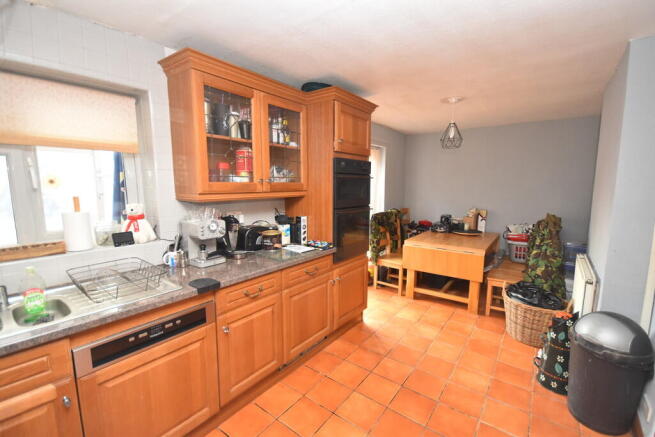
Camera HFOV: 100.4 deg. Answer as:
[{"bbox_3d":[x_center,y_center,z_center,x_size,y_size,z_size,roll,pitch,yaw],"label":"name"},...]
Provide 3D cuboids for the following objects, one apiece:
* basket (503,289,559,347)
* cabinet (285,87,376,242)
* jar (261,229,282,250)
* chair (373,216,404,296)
[{"bbox_3d":[1.967,0.949,2.592,0.530,0.410,0.510,4,7,38],"label":"basket"},{"bbox_3d":[0.028,-0.448,2.713,0.660,1.310,0.720,4,8,38],"label":"cabinet"},{"bbox_3d":[-0.476,0.188,2.351,0.168,0.140,0.168,0,7,0],"label":"jar"},{"bbox_3d":[0.975,0.499,3.958,0.490,1.060,0.450,4,7,38],"label":"chair"}]

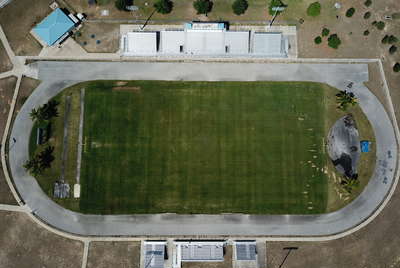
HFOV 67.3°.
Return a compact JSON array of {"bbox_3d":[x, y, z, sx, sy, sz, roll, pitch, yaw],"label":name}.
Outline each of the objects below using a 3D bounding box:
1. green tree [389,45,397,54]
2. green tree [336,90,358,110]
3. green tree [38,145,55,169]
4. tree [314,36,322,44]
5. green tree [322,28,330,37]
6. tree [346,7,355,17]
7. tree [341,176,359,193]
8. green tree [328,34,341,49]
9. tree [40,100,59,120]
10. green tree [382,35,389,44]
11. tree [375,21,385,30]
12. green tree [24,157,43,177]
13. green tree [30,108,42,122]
[{"bbox_3d":[91.900,-40.093,143.041,3.600,3.600,3.800,0,85,0],"label":"green tree"},{"bbox_3d":[67.497,-14.743,138.404,8.700,7.000,8.300,0,85,0],"label":"green tree"},{"bbox_3d":[-69.617,10.693,136.686,7.500,6.800,8.500,0,85,0],"label":"green tree"},{"bbox_3d":[56.599,-44.562,143.478,3.400,3.300,3.500,0,85,0],"label":"tree"},{"bbox_3d":[60.291,-48.280,143.173,3.700,3.200,3.700,0,85,0],"label":"green tree"},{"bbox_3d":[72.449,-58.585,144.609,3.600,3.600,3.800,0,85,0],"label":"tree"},{"bbox_3d":[68.117,22.992,135.962,7.600,6.500,7.400,0,85,0],"label":"tree"},{"bbox_3d":[63.608,-43.603,142.065,5.600,4.600,5.800,0,85,0],"label":"green tree"},{"bbox_3d":[-69.691,-10.615,138.644,8.000,6.500,8.000,0,85,0],"label":"tree"},{"bbox_3d":[88.623,-45.052,143.517,3.100,3.500,3.600,0,85,0],"label":"green tree"},{"bbox_3d":[86.373,-51.939,144.066,4.000,3.600,4.000,0,85,0],"label":"tree"},{"bbox_3d":[-74.931,14.715,136.007,8.200,7.500,8.200,0,85,0],"label":"green tree"},{"bbox_3d":[-74.906,-8.436,138.472,6.200,6.500,6.400,0,85,0],"label":"green tree"}]

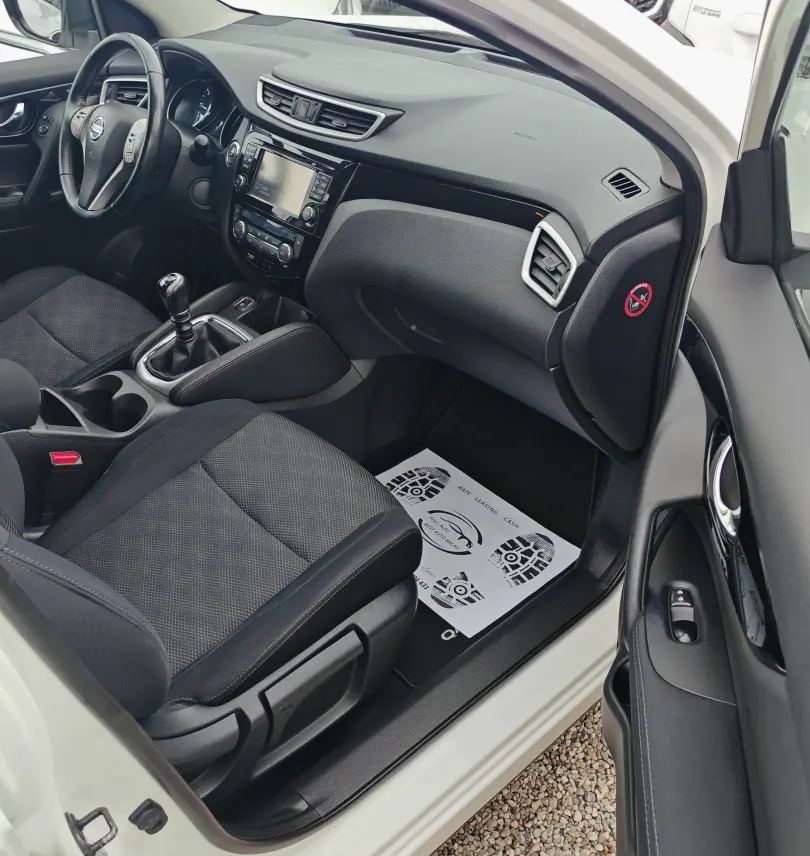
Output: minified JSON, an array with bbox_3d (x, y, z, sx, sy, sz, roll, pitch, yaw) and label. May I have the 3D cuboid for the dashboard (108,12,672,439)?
[{"bbox_3d":[-0.071,-0.489,1.665,0.630,0.485,1.420,-22,42,-39],"label":"dashboard"}]

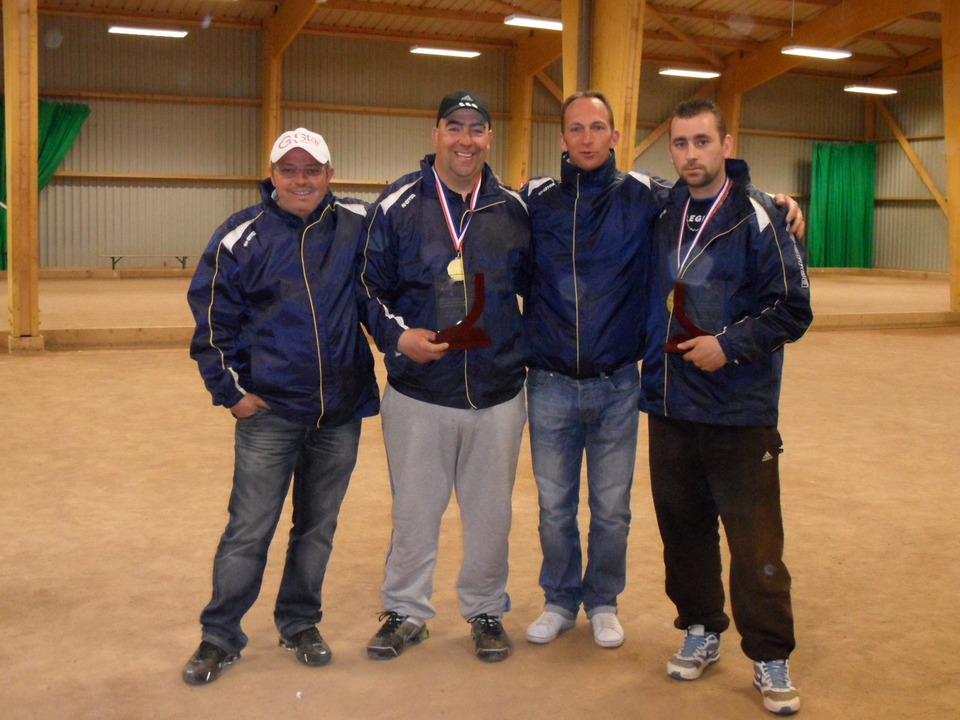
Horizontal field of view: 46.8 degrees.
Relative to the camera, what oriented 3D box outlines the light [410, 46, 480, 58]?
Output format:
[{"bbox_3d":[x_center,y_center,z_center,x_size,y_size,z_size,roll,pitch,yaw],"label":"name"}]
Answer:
[{"bbox_3d":[-0.725,-6.459,23.300,1.500,0.110,0.250,-1,8,-19],"label":"light"}]

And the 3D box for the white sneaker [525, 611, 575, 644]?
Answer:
[{"bbox_3d":[0.248,0.859,3.719,0.105,0.105,0.285,4,8,25],"label":"white sneaker"}]

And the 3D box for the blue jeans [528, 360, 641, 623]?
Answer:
[{"bbox_3d":[0.331,0.423,3.650,0.380,0.890,0.280,1,7,2],"label":"blue jeans"}]

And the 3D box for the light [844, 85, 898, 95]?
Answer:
[{"bbox_3d":[9.352,-6.455,26.500,1.500,0.110,0.250,-1,8,-19],"label":"light"}]

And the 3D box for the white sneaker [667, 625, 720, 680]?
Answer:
[{"bbox_3d":[0.675,0.890,3.460,0.110,0.120,0.295,4,8,22],"label":"white sneaker"}]

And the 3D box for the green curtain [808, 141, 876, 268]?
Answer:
[{"bbox_3d":[8.986,-3.855,27.500,1.700,3.150,0.220,0,7,-8],"label":"green curtain"}]

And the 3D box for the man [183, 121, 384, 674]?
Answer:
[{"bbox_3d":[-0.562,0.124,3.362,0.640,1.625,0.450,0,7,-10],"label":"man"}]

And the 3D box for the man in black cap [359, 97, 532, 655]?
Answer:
[{"bbox_3d":[-0.091,0.053,3.473,0.600,1.755,0.430,1,7,-3],"label":"man in black cap"}]

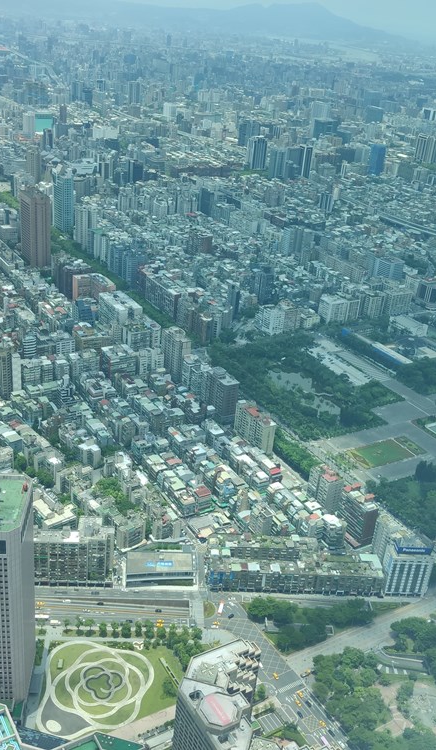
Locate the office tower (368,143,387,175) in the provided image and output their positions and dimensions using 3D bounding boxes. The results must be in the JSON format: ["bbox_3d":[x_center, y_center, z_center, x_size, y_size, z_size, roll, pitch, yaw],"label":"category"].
[{"bbox_3d":[440.200,-592.530,2081.480,26.260,84.580,27.710,-10,30,-29],"label":"office tower"}]

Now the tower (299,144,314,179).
[{"bbox_3d":[228.940,-557.830,1967.130,21.360,82.840,21.490,-10,30,-29],"label":"tower"}]

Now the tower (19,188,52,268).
[{"bbox_3d":[-279.360,-223.380,1149.150,27.870,109.870,57.810,-10,30,-30],"label":"tower"}]

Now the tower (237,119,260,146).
[{"bbox_3d":[97.010,-753.520,2341.000,41.590,80.180,48.920,-10,30,-29],"label":"tower"}]

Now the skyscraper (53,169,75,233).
[{"bbox_3d":[-272.350,-306.160,1325.240,16.850,100.700,57.650,-10,30,-29],"label":"skyscraper"}]

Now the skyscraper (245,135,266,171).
[{"bbox_3d":[105.230,-597.030,2029.920,40.910,77.990,30.270,-10,30,-30],"label":"skyscraper"}]

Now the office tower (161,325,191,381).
[{"bbox_3d":[-46.920,-22.610,848.170,12.910,57.470,44.290,-10,30,-30],"label":"office tower"}]

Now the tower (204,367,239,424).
[{"bbox_3d":[4.470,21.200,776.920,16.600,51.030,31.640,-10,30,-30],"label":"tower"}]

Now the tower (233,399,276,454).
[{"bbox_3d":[35.320,51.610,737.380,16.460,37.000,47.770,-10,30,-30],"label":"tower"}]

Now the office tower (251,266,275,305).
[{"bbox_3d":[65.710,-131.310,1097.940,14.620,51.120,28.630,-10,30,-29],"label":"office tower"}]

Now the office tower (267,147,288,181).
[{"bbox_3d":[149.610,-526.010,1880.530,34.000,80.000,34.000,-9,30,-28],"label":"office tower"}]

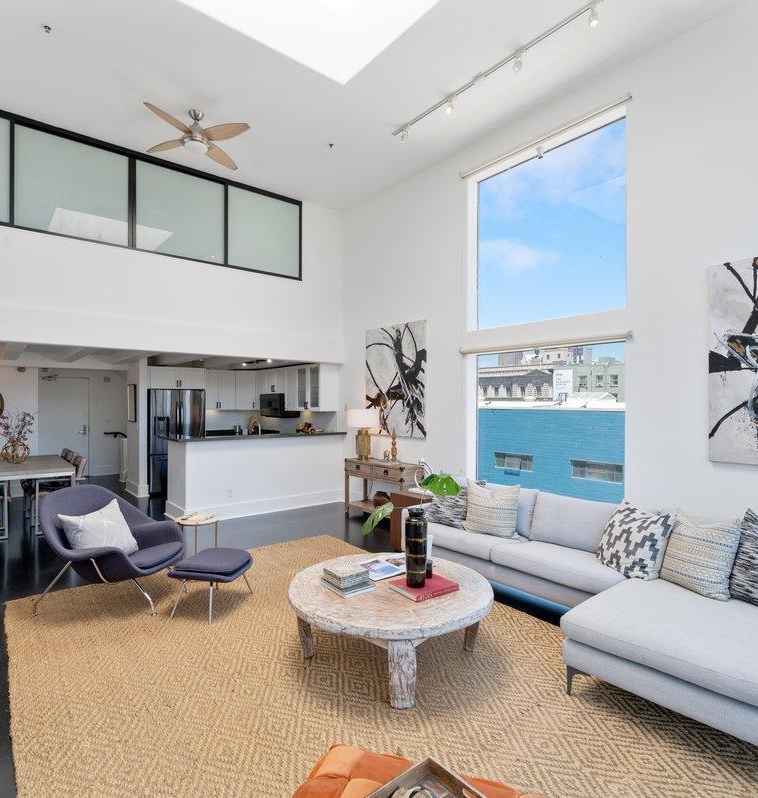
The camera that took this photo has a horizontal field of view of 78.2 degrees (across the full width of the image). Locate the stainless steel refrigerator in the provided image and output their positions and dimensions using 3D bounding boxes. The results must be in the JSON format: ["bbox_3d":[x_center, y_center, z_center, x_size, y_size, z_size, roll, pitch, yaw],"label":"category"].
[{"bbox_3d":[-3.667,0.720,8.277,0.910,1.770,0.750,0,0,-39],"label":"stainless steel refrigerator"}]

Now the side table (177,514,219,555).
[{"bbox_3d":[-1.677,1.361,4.301,0.390,0.505,0.390,0,0,-40],"label":"side table"}]

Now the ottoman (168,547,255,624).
[{"bbox_3d":[-1.286,1.411,3.611,0.520,0.400,0.610,0,0,17],"label":"ottoman"}]

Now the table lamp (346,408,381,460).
[{"bbox_3d":[-0.211,0.478,6.370,0.445,0.675,0.445,0,0,0],"label":"table lamp"}]

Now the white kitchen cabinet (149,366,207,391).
[{"bbox_3d":[-3.617,-0.344,8.169,0.920,0.360,0.600,0,0,-40],"label":"white kitchen cabinet"}]

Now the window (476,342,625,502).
[{"bbox_3d":[1.654,0.282,4.790,0.130,1.600,1.660,0,0,-40],"label":"window"}]

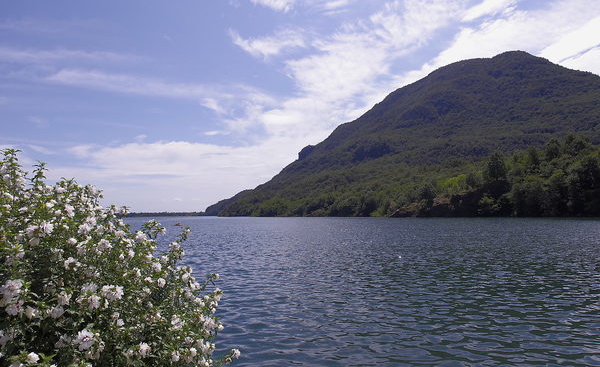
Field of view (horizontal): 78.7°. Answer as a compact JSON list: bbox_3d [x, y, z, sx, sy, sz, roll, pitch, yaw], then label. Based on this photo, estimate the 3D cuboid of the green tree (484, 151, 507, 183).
[{"bbox_3d":[66.806,-5.467,125.000,7.300,10.900,7.000,0,-5,0],"label":"green tree"}]

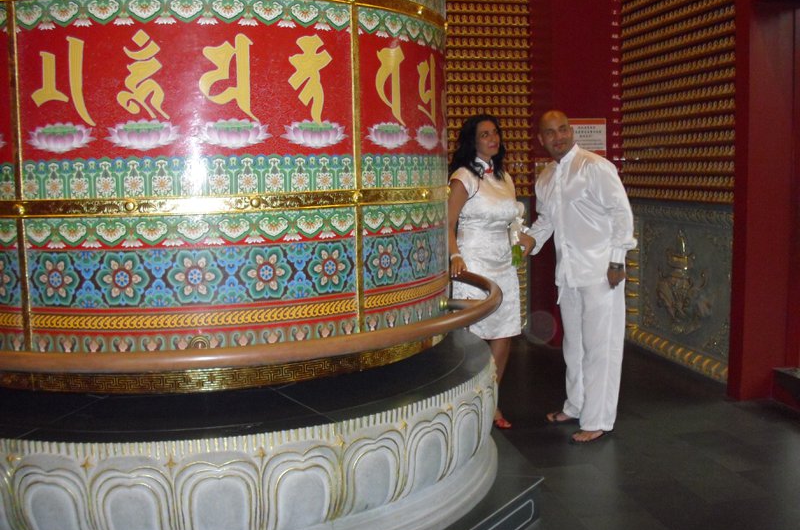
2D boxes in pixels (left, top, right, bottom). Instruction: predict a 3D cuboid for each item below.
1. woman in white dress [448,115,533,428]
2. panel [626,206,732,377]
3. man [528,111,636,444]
[{"bbox_3d":[0.501,0.042,4.968,0.500,1.730,0.420,-6,8,-40],"label":"woman in white dress"},{"bbox_3d":[2.081,0.146,6.569,0.100,1.150,1.680,-2,6,-10],"label":"panel"},{"bbox_3d":[1.002,0.034,4.850,0.600,1.760,0.500,5,8,43],"label":"man"}]

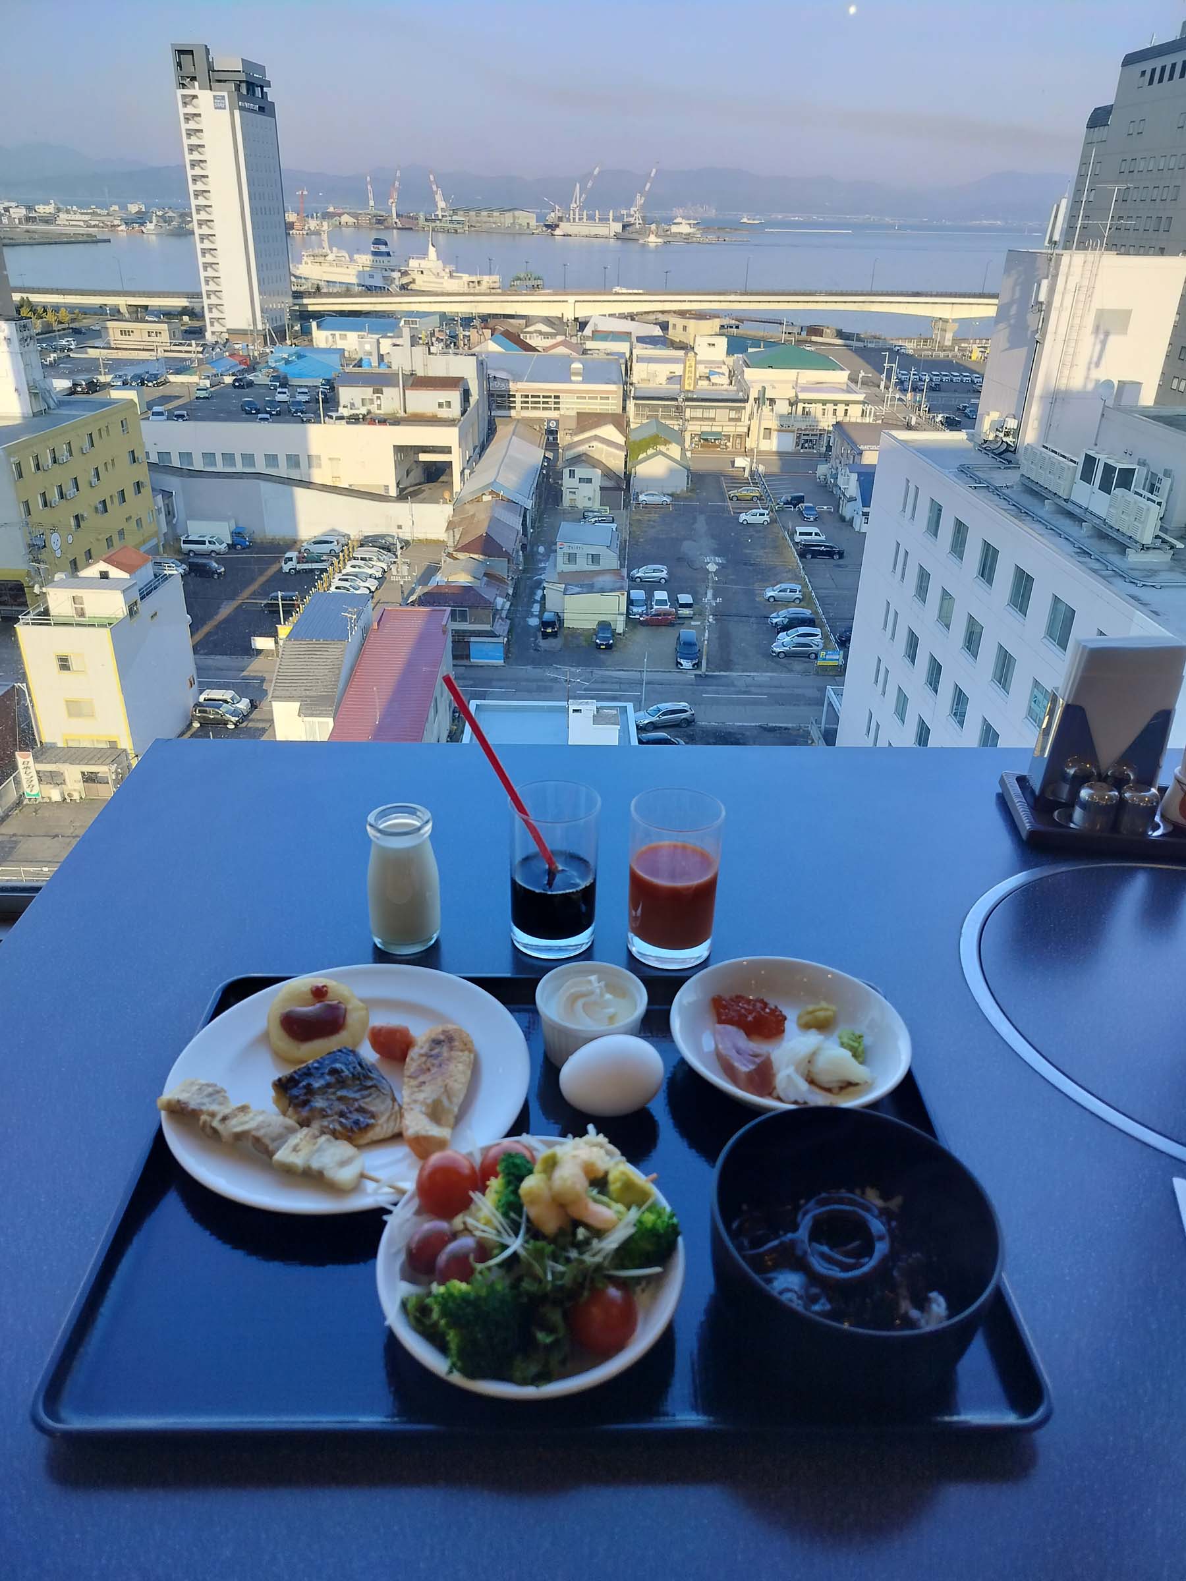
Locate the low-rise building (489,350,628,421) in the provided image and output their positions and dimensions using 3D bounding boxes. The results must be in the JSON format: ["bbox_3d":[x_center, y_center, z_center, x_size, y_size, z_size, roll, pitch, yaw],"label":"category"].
[{"bbox_3d":[-6.263,-67.230,187.441,22.831,9.944,30.441,2,28,0],"label":"low-rise building"}]

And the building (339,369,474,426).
[{"bbox_3d":[-23.287,-49.787,137.049,15.000,4.200,7.500,2,28,0],"label":"building"}]

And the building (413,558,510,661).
[{"bbox_3d":[-10.790,-15.591,94.272,7.400,5.800,9.800,2,28,0],"label":"building"}]

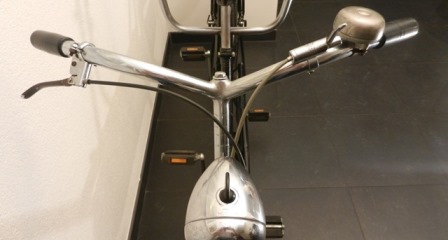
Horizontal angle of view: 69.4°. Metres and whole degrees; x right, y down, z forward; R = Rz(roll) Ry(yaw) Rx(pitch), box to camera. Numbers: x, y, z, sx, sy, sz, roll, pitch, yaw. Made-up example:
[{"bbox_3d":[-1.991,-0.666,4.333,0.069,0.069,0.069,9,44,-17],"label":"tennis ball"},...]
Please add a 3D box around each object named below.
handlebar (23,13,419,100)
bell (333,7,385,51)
[{"bbox_3d":[0.004,-0.080,0.482,0.610,0.112,0.150,-1,45,0],"label":"handlebar"},{"bbox_3d":[0.180,-0.120,0.432,0.065,0.046,0.065,-1,45,0],"label":"bell"}]

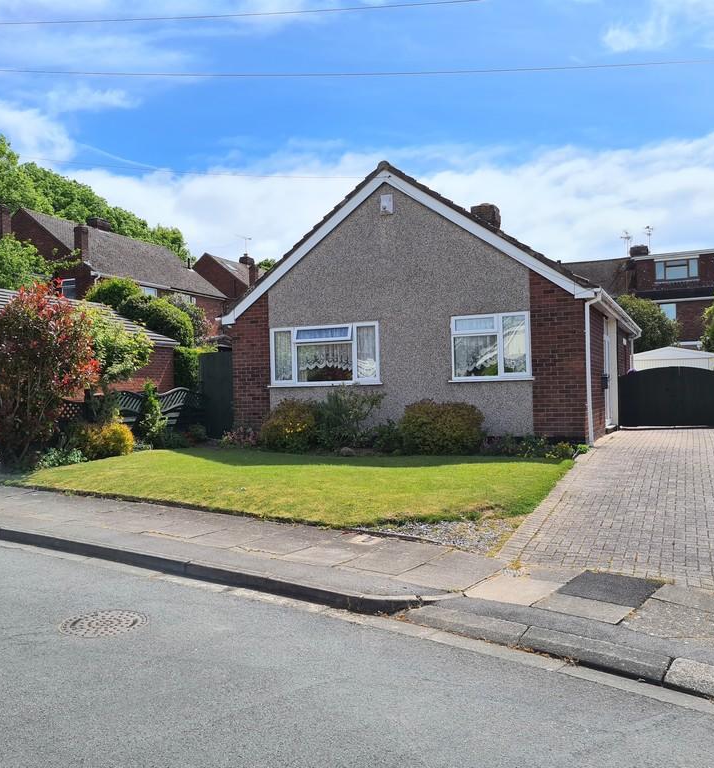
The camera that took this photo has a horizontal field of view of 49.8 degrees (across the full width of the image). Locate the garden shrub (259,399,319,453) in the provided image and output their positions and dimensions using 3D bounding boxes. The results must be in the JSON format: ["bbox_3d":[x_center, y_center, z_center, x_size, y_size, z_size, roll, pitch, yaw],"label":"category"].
[{"bbox_3d":[-1.224,0.758,13.950,1.120,0.930,1.000,-2,-1,23],"label":"garden shrub"}]

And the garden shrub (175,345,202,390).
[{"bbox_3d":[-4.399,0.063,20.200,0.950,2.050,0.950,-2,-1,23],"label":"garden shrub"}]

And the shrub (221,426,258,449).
[{"bbox_3d":[-2.296,1.001,14.900,0.720,0.420,0.600,-2,-1,24],"label":"shrub"}]

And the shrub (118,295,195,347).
[{"bbox_3d":[-6.387,-0.855,24.500,2.500,3.700,2.300,-2,-1,24],"label":"shrub"}]

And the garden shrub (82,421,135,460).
[{"bbox_3d":[-4.315,0.993,13.300,0.880,0.680,0.800,-2,-1,24],"label":"garden shrub"}]

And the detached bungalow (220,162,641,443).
[{"bbox_3d":[2.753,-1.576,19.599,7.850,5.430,10.950,-2,-1,24],"label":"detached bungalow"}]

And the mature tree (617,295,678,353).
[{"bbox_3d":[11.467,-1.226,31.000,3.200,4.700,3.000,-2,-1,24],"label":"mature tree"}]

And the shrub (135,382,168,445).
[{"bbox_3d":[-4.088,0.621,15.300,0.640,1.280,0.620,-2,-1,24],"label":"shrub"}]

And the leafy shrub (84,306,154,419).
[{"bbox_3d":[-4.277,-0.194,13.400,1.500,2.250,1.400,-2,-1,23],"label":"leafy shrub"}]

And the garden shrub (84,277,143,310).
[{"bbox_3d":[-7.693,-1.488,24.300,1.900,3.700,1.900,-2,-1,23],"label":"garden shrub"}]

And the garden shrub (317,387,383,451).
[{"bbox_3d":[-0.137,0.587,14.050,1.220,1.100,1.000,-2,-1,24],"label":"garden shrub"}]

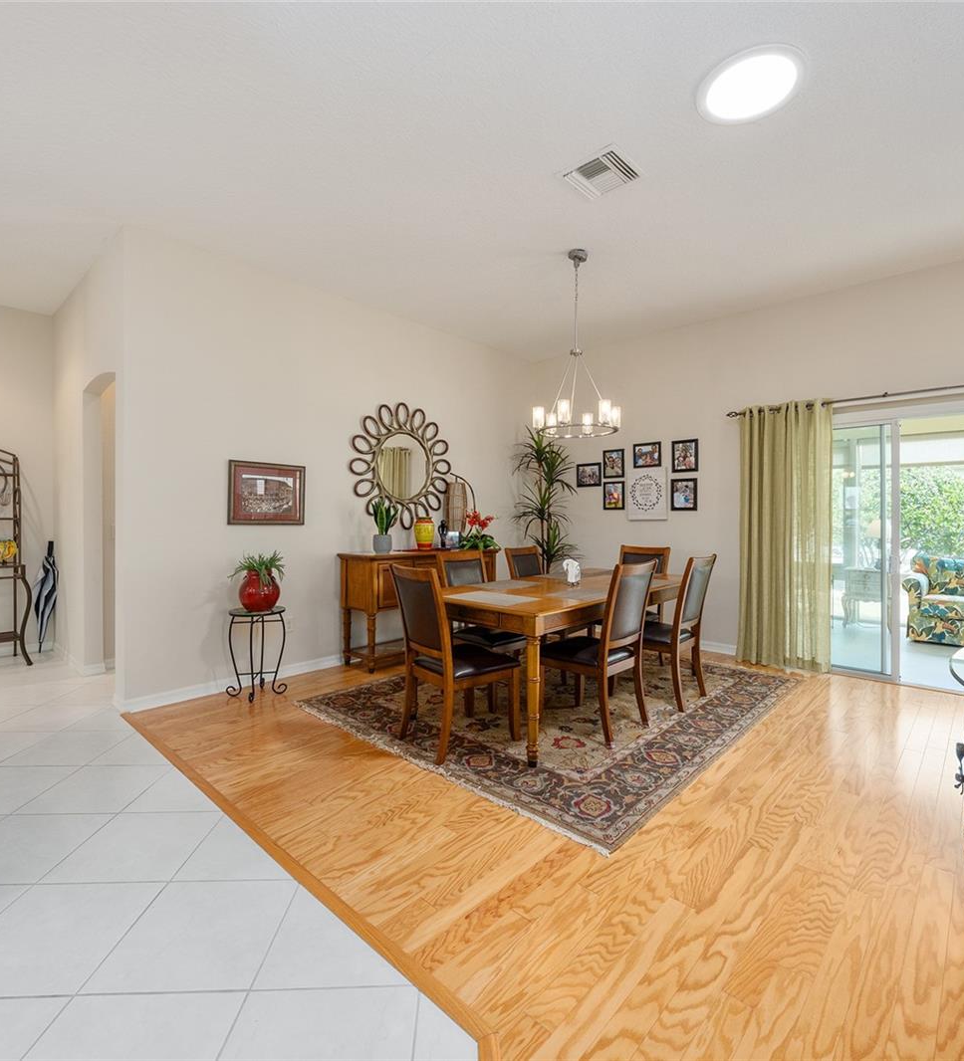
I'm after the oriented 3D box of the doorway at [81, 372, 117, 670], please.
[{"bbox_3d":[-2.687,0.023,3.839,1.000,2.200,0.150,1,1,42],"label":"doorway"}]

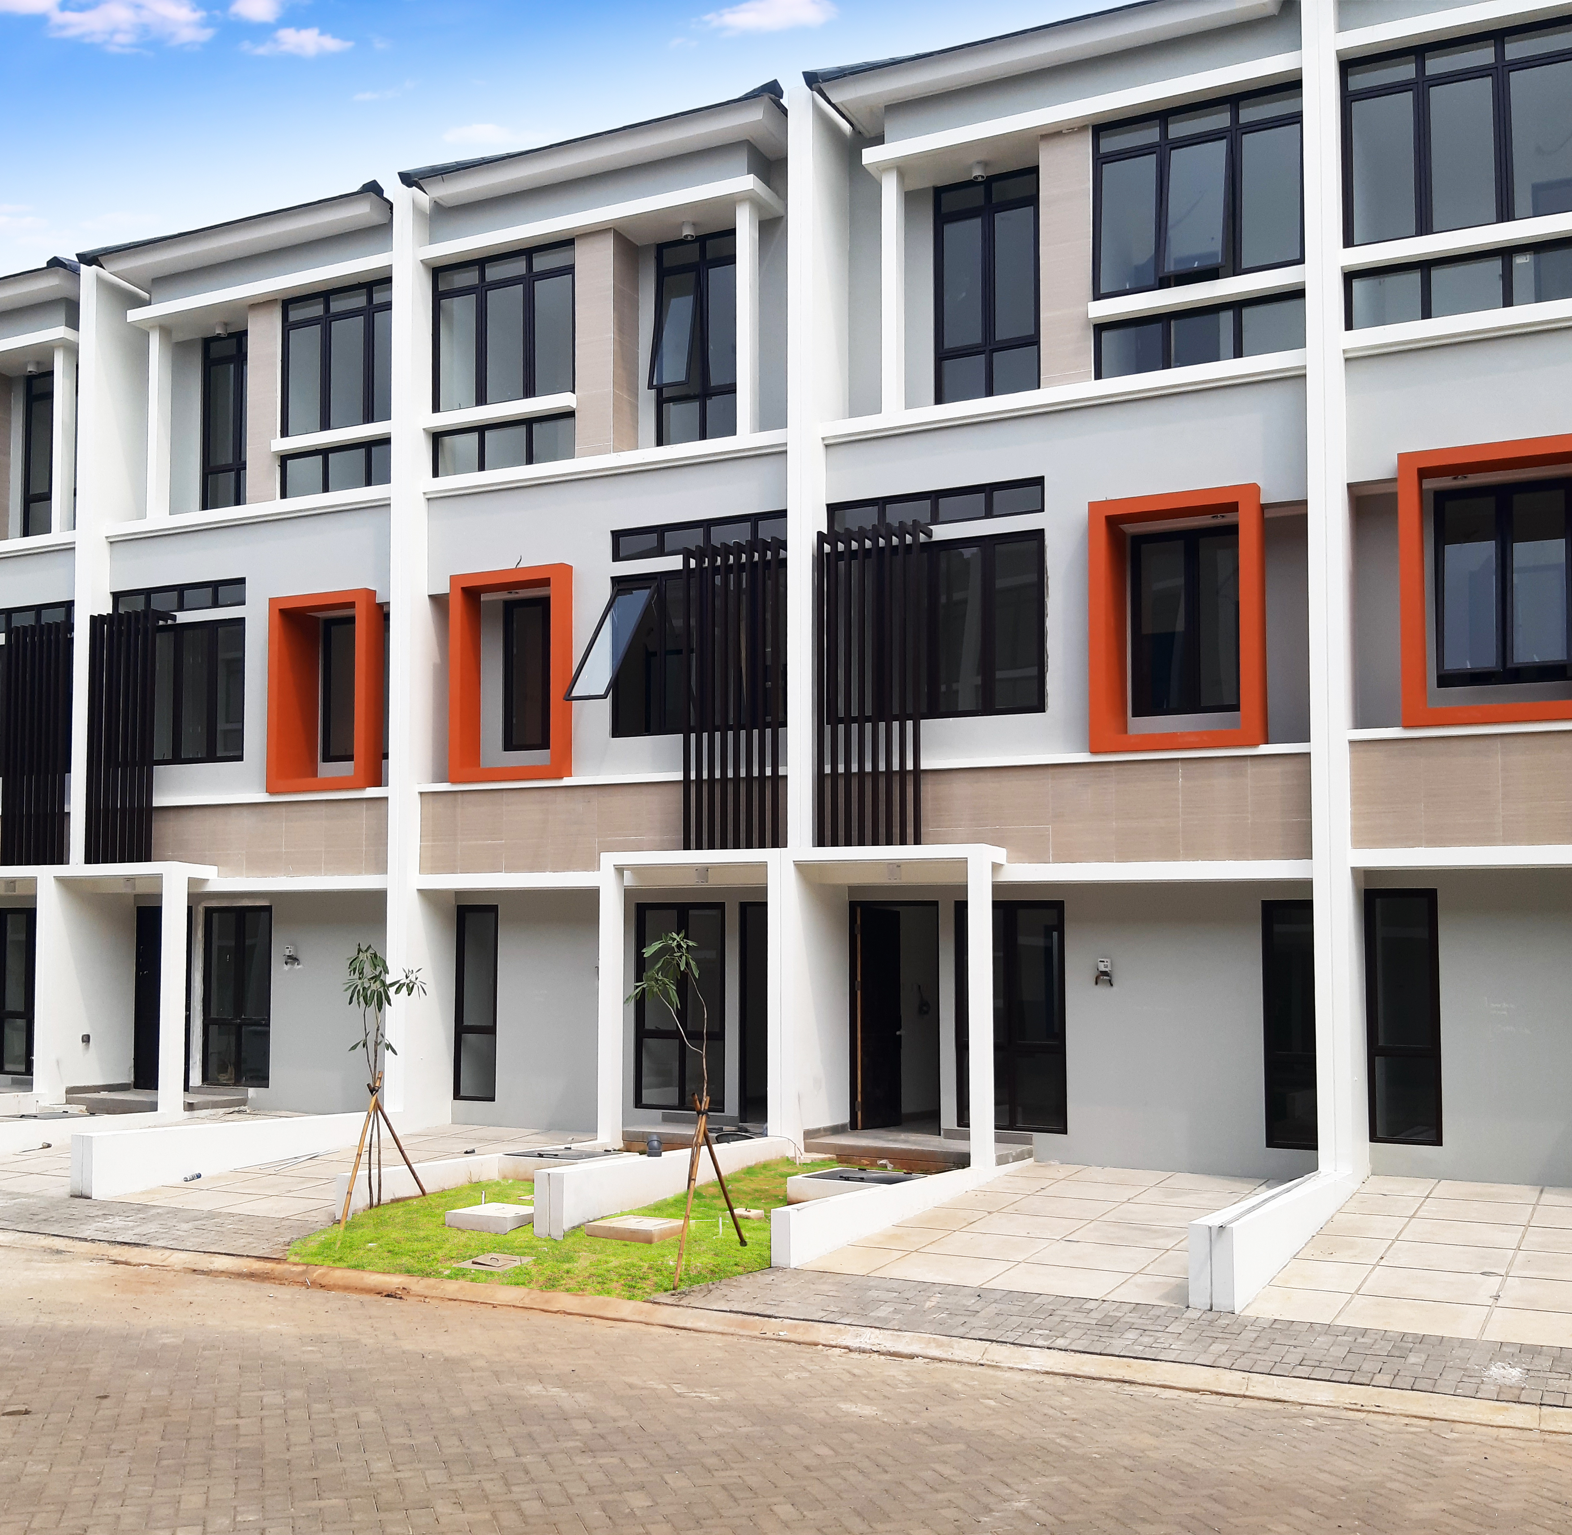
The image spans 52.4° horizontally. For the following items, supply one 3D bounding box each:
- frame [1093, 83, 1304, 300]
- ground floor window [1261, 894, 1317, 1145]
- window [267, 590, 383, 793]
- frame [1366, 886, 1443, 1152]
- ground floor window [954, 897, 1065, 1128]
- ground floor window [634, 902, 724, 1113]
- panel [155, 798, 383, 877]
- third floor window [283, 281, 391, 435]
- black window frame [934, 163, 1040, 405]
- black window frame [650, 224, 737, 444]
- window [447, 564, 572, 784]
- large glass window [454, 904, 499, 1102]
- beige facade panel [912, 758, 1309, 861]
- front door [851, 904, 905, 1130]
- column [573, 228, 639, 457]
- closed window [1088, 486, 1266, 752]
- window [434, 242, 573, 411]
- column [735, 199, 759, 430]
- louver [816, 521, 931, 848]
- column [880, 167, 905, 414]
[{"bbox_3d":[3.709,-5.161,14.484,1.889,1.688,0.118,-2,-4,26],"label":"frame"},{"bbox_3d":[4.548,2.310,14.180,0.577,2.203,0.118,-2,-4,26],"label":"ground floor window"},{"bbox_3d":[-5.410,-0.882,18.866,1.460,2.330,0.420,-2,-3,25],"label":"window"},{"bbox_3d":[5.479,2.209,14.183,0.610,2.250,0.100,-2,-3,25],"label":"frame"},{"bbox_3d":[2.166,2.377,15.336,1.089,2.181,0.118,-2,-4,26],"label":"ground floor window"},{"bbox_3d":[-1.103,2.488,16.560,1.070,2.140,0.100,-2,-5,26],"label":"ground floor window"},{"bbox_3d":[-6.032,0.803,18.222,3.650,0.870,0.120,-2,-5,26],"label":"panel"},{"bbox_3d":[-5.162,-4.734,18.631,1.889,1.688,0.118,-2,-4,26],"label":"third floor window"},{"bbox_3d":[2.019,-4.852,16.131,1.085,2.270,0.100,-2,-3,25],"label":"black window frame"},{"bbox_3d":[-0.945,-4.603,17.215,1.042,2.234,0.137,-2,-4,26],"label":"black window frame"},{"bbox_3d":[-3.007,-1.011,17.719,1.490,2.340,0.380,-2,-3,25],"label":"window"},{"bbox_3d":[-3.417,2.605,17.629,0.550,2.140,0.100,-2,-5,26],"label":"large glass window"},{"bbox_3d":[2.842,0.415,14.839,3.910,0.950,0.100,-2,-3,25],"label":"beige facade panel"},{"bbox_3d":[0.981,2.528,16.440,0.049,2.229,0.902,-2,-4,33],"label":"front door"},{"bbox_3d":[-1.905,-4.478,16.903,0.470,2.350,0.450,-2,-5,26],"label":"column"},{"bbox_3d":[3.540,-1.278,14.344,1.486,2.290,0.384,-2,-4,26],"label":"closed window"},{"bbox_3d":[-3.051,-4.762,17.258,1.800,1.580,0.100,-2,-5,26],"label":"window"},{"bbox_3d":[-0.403,-4.571,16.486,0.163,2.489,0.207,-2,-4,26],"label":"column"},{"bbox_3d":[0.891,-0.778,15.624,1.080,3.080,0.470,-2,-3,25],"label":"louver"},{"bbox_3d":[1.032,-4.566,15.374,0.160,2.350,0.170,-2,-5,26],"label":"column"}]

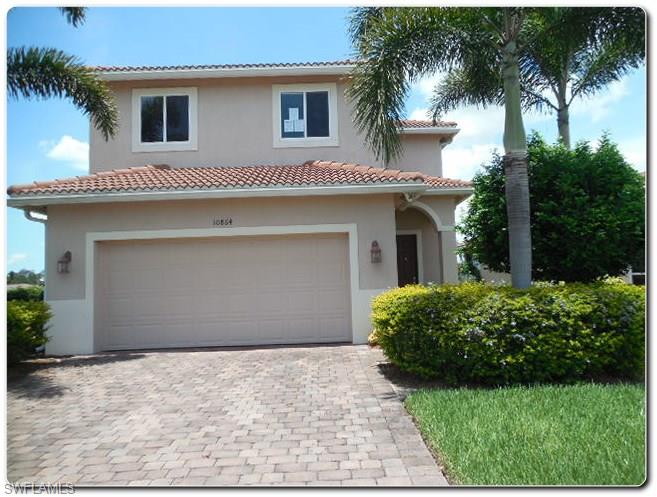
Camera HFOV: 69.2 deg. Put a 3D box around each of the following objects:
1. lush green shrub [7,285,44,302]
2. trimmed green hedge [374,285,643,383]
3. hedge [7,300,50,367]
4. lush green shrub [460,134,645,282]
[{"bbox_3d":[-8.364,1.838,13.973,2.100,1.450,1.700,-2,-4,-1],"label":"lush green shrub"},{"bbox_3d":[2.506,1.100,6.660,3.700,1.190,1.600,-2,-4,-1],"label":"trimmed green hedge"},{"bbox_3d":[-5.784,1.472,8.509,1.450,1.100,1.400,-2,-4,-1],"label":"hedge"},{"bbox_3d":[4.165,-0.177,9.029,3.650,3.850,3.300,-2,-4,-1],"label":"lush green shrub"}]

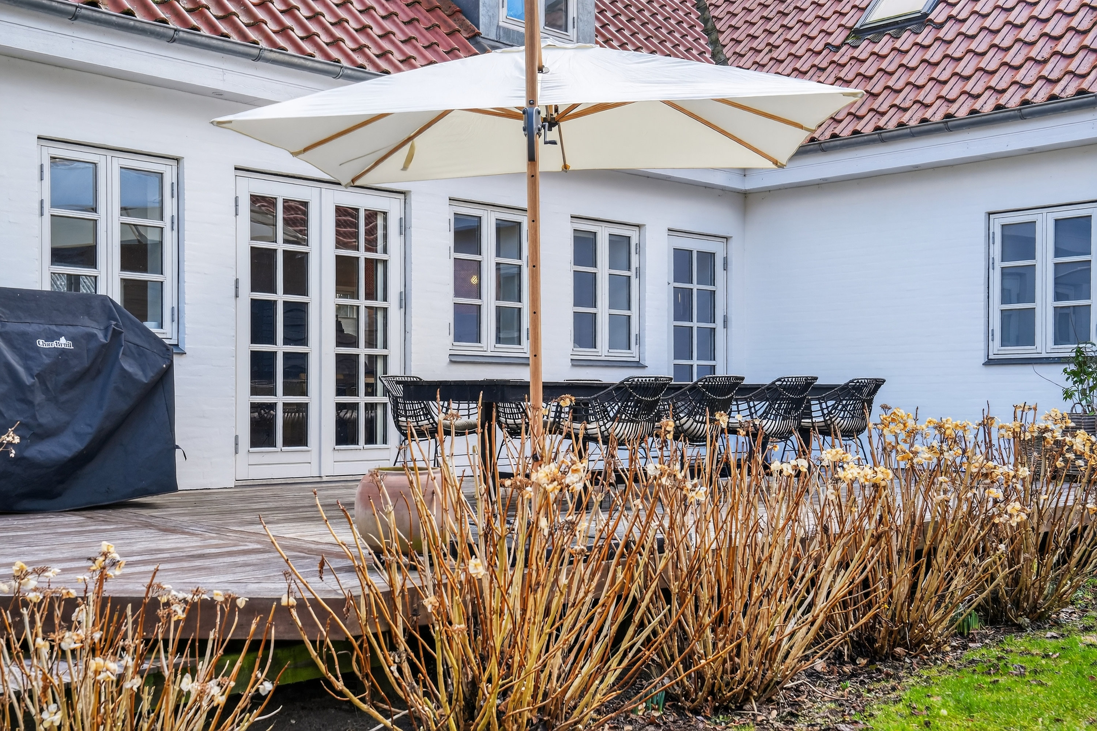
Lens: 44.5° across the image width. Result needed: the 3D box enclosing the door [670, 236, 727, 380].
[{"bbox_3d":[1.344,-0.168,12.439,0.100,2.090,0.897,-2,-2,45],"label":"door"}]

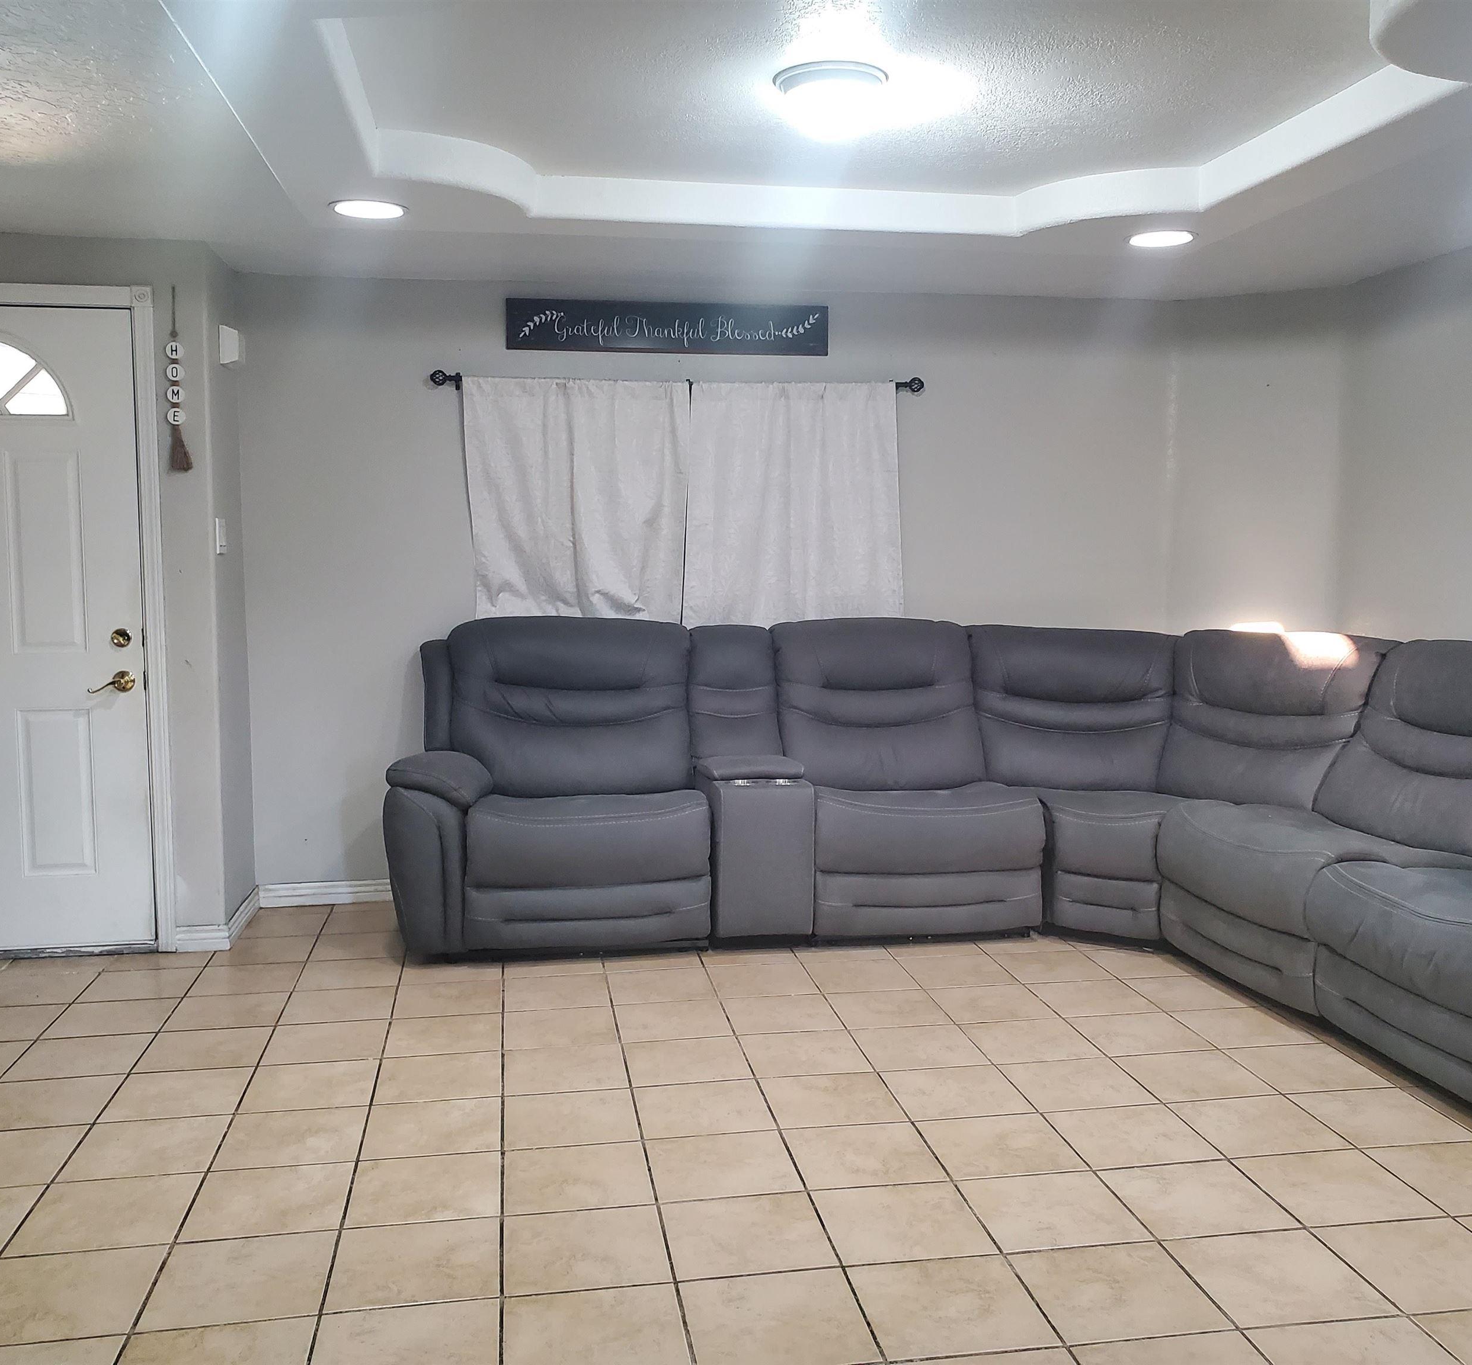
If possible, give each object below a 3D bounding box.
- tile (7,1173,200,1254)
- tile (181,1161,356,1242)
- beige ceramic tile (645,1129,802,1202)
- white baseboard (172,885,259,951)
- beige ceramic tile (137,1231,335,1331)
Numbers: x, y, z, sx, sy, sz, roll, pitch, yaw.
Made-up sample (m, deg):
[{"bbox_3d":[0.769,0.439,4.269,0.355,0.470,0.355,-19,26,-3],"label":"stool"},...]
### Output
[{"bbox_3d":[-1.240,1.053,2.703,0.301,0.010,0.295,-1,6,-9],"label":"tile"},{"bbox_3d":[-0.932,1.044,2.743,0.300,0.010,0.300,-1,6,-9],"label":"tile"},{"bbox_3d":[-0.028,1.039,2.929,0.305,0.010,0.303,-1,6,-9],"label":"beige ceramic tile"},{"bbox_3d":[-1.778,0.810,4.721,0.164,0.082,0.554,-1,6,-9],"label":"white baseboard"},{"bbox_3d":[-0.888,1.077,2.460,0.301,0.010,0.295,-1,6,-9],"label":"beige ceramic tile"}]

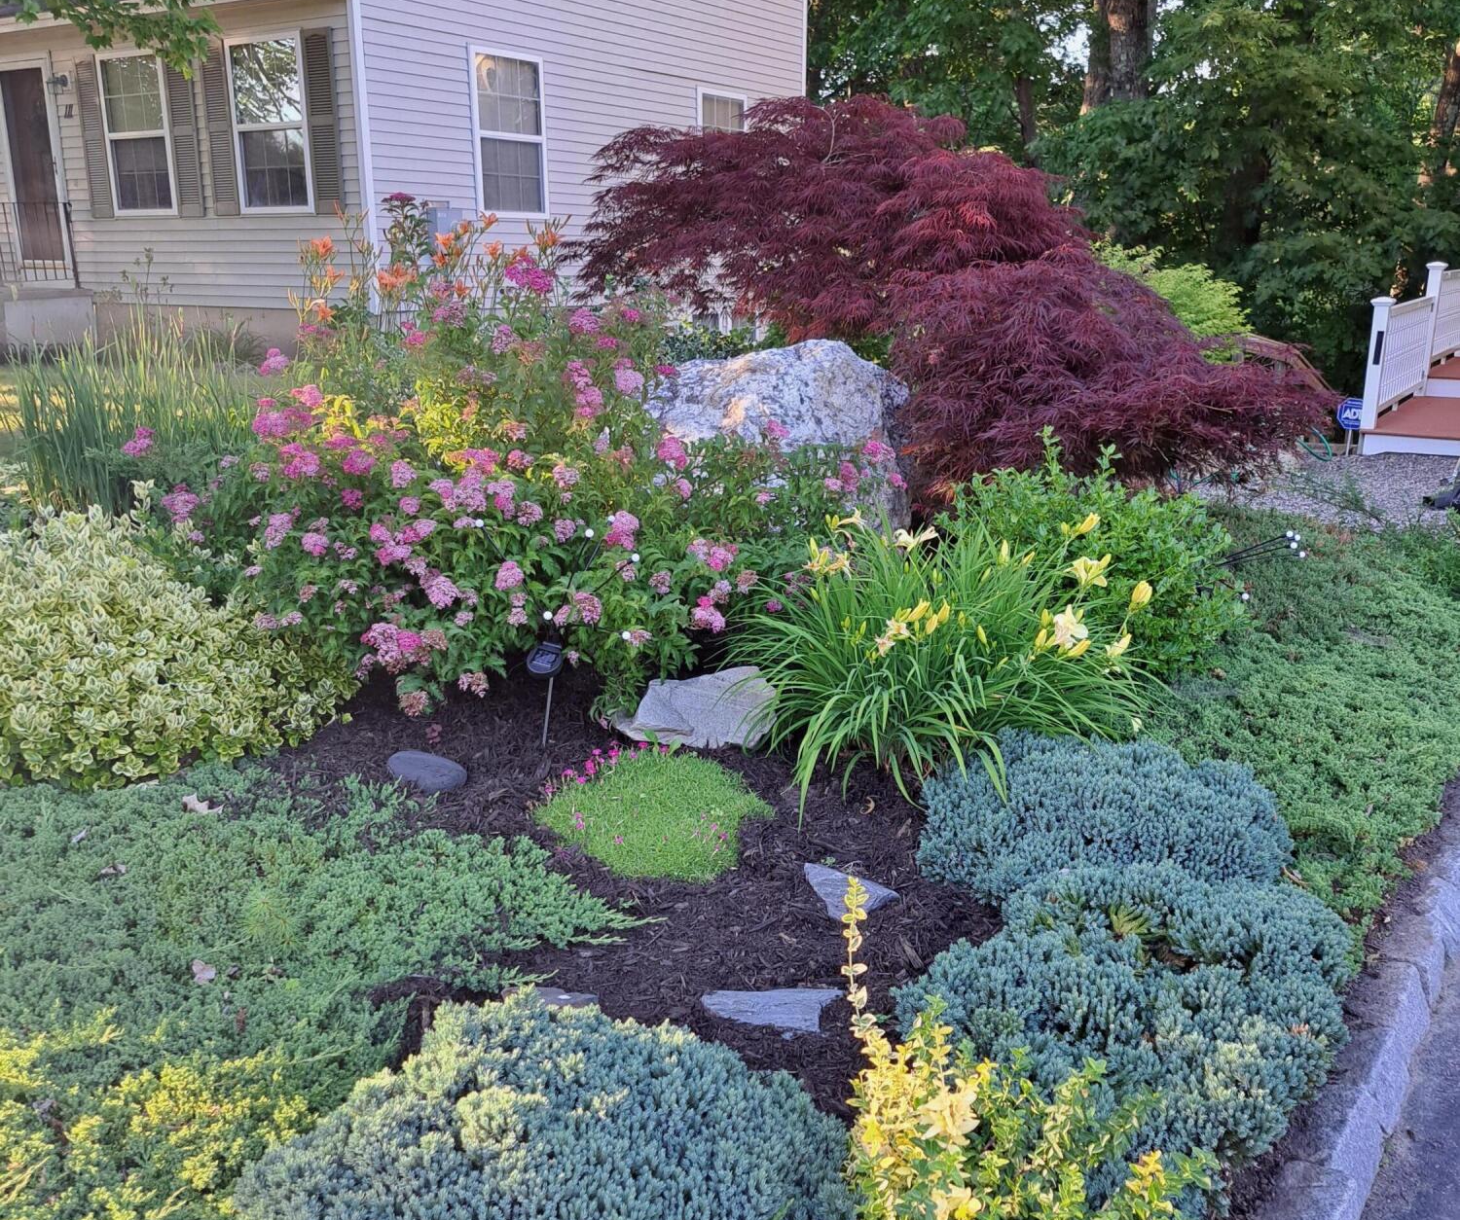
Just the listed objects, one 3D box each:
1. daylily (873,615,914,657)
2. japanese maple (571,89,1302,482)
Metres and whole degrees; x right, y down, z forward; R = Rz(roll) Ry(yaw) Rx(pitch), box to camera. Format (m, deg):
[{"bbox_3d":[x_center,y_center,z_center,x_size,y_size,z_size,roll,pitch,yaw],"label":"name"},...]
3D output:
[{"bbox_3d":[0.439,0.069,3.620,0.105,0.100,0.095,3,15,10],"label":"daylily"},{"bbox_3d":[1.108,-1.550,7.000,3.500,2.100,2.800,0,14,0],"label":"japanese maple"}]

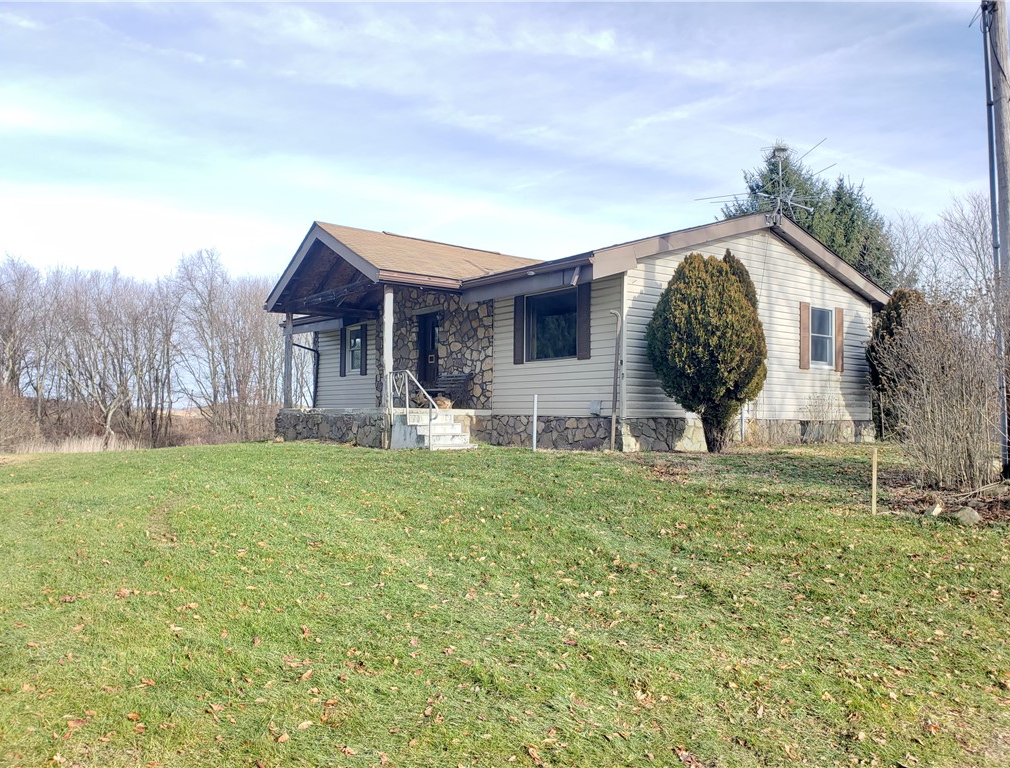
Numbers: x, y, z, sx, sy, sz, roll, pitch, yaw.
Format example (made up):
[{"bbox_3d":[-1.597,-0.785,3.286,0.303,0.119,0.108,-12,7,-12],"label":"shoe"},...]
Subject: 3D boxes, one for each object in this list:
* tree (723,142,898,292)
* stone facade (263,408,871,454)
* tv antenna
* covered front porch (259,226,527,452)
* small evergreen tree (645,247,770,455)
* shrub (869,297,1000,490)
[{"bbox_3d":[10.560,-3.220,26.803,6.000,10.240,6.300,2,-3,-36],"label":"tree"},{"bbox_3d":[0.299,1.088,19.615,10.200,0.800,13.300,2,-3,-36],"label":"stone facade"},{"bbox_3d":[5.463,-3.891,15.044,1.900,1.650,2.850,2,-3,-36],"label":"tv antenna"},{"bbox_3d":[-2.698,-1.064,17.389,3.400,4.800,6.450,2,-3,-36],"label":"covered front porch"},{"bbox_3d":[3.249,-0.524,12.400,1.900,3.250,1.950,1,-2,0],"label":"small evergreen tree"},{"bbox_3d":[4.747,0.094,8.500,1.450,2.100,1.450,-1,-2,29],"label":"shrub"}]

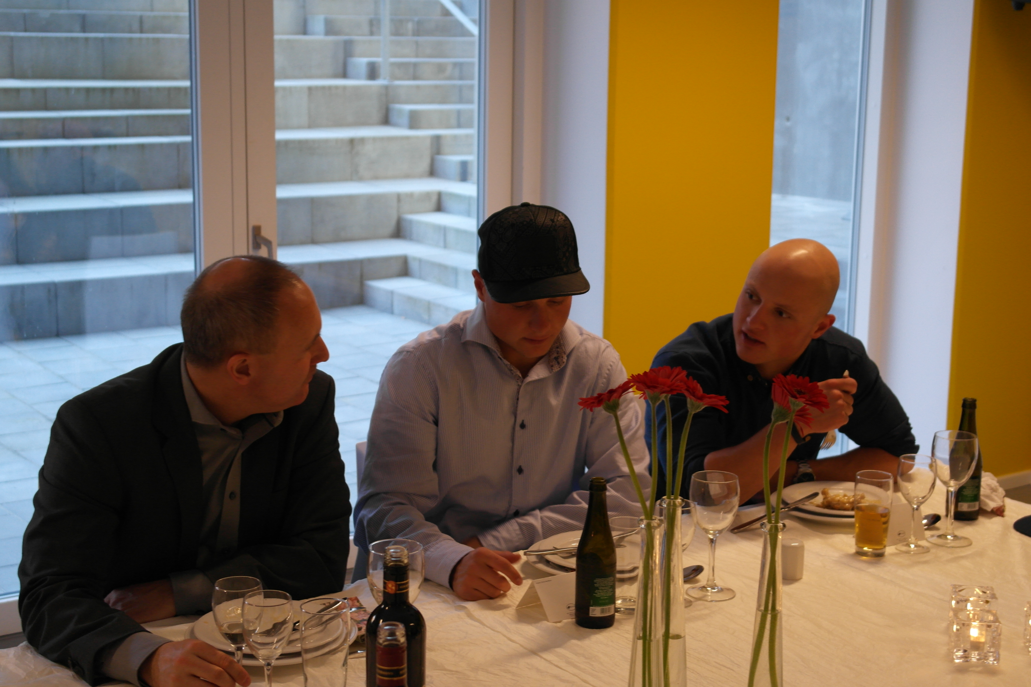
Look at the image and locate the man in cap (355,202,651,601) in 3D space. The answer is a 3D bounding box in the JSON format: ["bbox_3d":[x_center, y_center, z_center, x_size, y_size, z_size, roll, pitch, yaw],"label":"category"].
[{"bbox_3d":[-0.006,0.417,3.002,0.560,1.330,0.700,-4,12,-22],"label":"man in cap"}]

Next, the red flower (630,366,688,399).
[{"bbox_3d":[0.186,0.051,2.170,0.075,0.036,0.075,1,2,5],"label":"red flower"}]

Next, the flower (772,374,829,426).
[{"bbox_3d":[0.374,0.076,2.181,0.074,0.070,0.071,-6,13,-30],"label":"flower"}]

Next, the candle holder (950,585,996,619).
[{"bbox_3d":[0.708,0.414,2.572,0.065,0.061,0.064,3,11,9],"label":"candle holder"}]

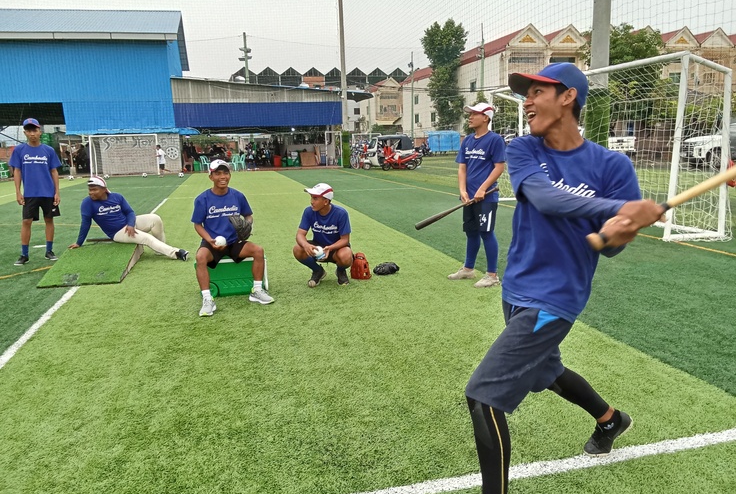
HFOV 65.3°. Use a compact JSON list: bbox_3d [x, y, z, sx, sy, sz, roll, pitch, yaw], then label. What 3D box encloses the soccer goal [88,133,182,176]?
[{"bbox_3d":[-11.714,-4.437,27.751,3.100,2.000,1.050,-4,11,-14],"label":"soccer goal"}]

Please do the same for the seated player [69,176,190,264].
[{"bbox_3d":[-2.932,-0.329,6.965,1.420,0.980,0.720,-4,11,-17],"label":"seated player"}]

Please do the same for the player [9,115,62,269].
[{"bbox_3d":[-4.087,-0.687,7.038,0.570,1.710,0.330,-8,12,-31],"label":"player"}]

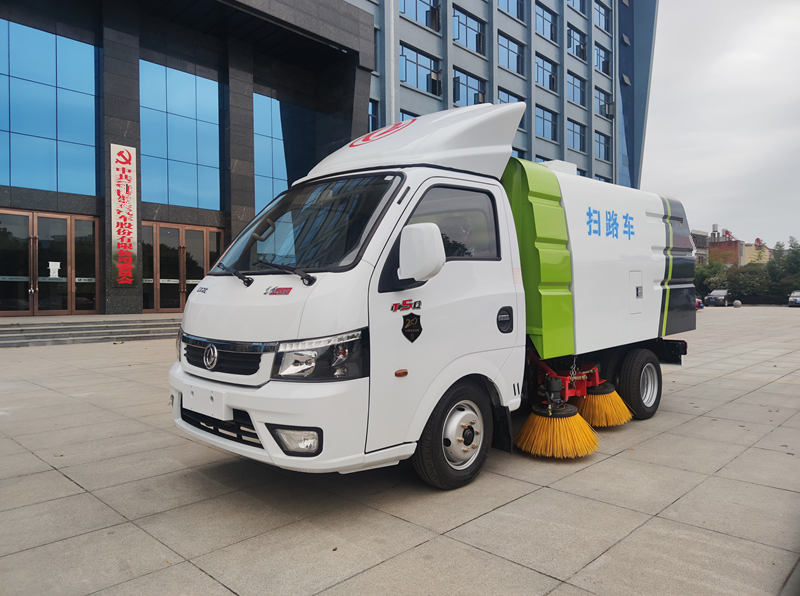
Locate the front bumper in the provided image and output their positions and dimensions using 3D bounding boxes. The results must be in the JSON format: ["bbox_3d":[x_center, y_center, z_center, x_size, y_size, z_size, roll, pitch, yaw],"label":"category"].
[{"bbox_3d":[-0.806,0.599,3.112,1.760,0.420,0.720,0,0,45],"label":"front bumper"}]

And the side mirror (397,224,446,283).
[{"bbox_3d":[0.099,-0.220,2.641,0.200,0.290,0.140,0,0,45],"label":"side mirror"}]

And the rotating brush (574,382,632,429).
[{"bbox_3d":[1.684,0.888,4.702,0.580,0.310,0.580,0,0,45],"label":"rotating brush"}]

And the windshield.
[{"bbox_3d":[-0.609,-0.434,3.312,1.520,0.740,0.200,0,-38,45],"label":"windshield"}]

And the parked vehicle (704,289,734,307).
[{"bbox_3d":[33.449,0.052,58.200,1.870,1.700,4.600,0,0,41],"label":"parked vehicle"}]

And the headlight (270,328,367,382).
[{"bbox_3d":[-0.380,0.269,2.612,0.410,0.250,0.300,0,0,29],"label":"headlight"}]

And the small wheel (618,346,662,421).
[{"bbox_3d":[2.130,0.768,4.916,0.190,0.620,0.620,0,0,45],"label":"small wheel"}]

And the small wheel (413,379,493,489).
[{"bbox_3d":[0.290,0.764,3.140,0.190,0.620,0.620,0,0,45],"label":"small wheel"}]

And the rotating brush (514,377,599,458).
[{"bbox_3d":[1.108,0.802,3.922,0.590,0.480,0.590,0,0,0],"label":"rotating brush"}]

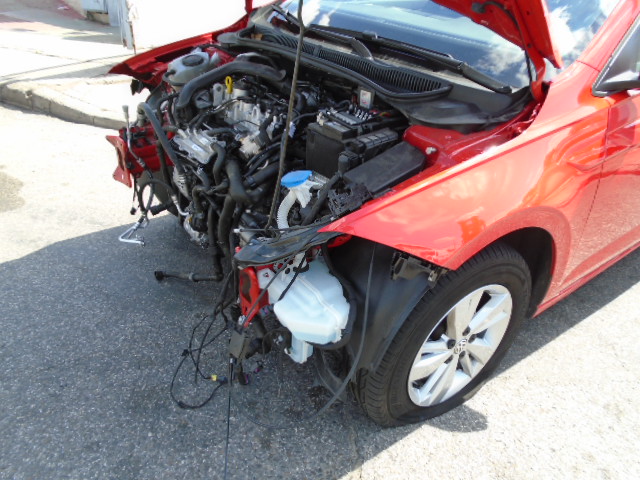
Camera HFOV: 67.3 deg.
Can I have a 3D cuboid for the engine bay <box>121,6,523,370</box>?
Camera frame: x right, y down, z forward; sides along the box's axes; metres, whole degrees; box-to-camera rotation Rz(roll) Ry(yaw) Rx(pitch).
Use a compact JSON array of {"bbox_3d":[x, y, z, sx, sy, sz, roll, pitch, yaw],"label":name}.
[{"bbox_3d":[-0.203,-0.309,1.673,0.828,0.697,1.414,-18,38,-33],"label":"engine bay"}]

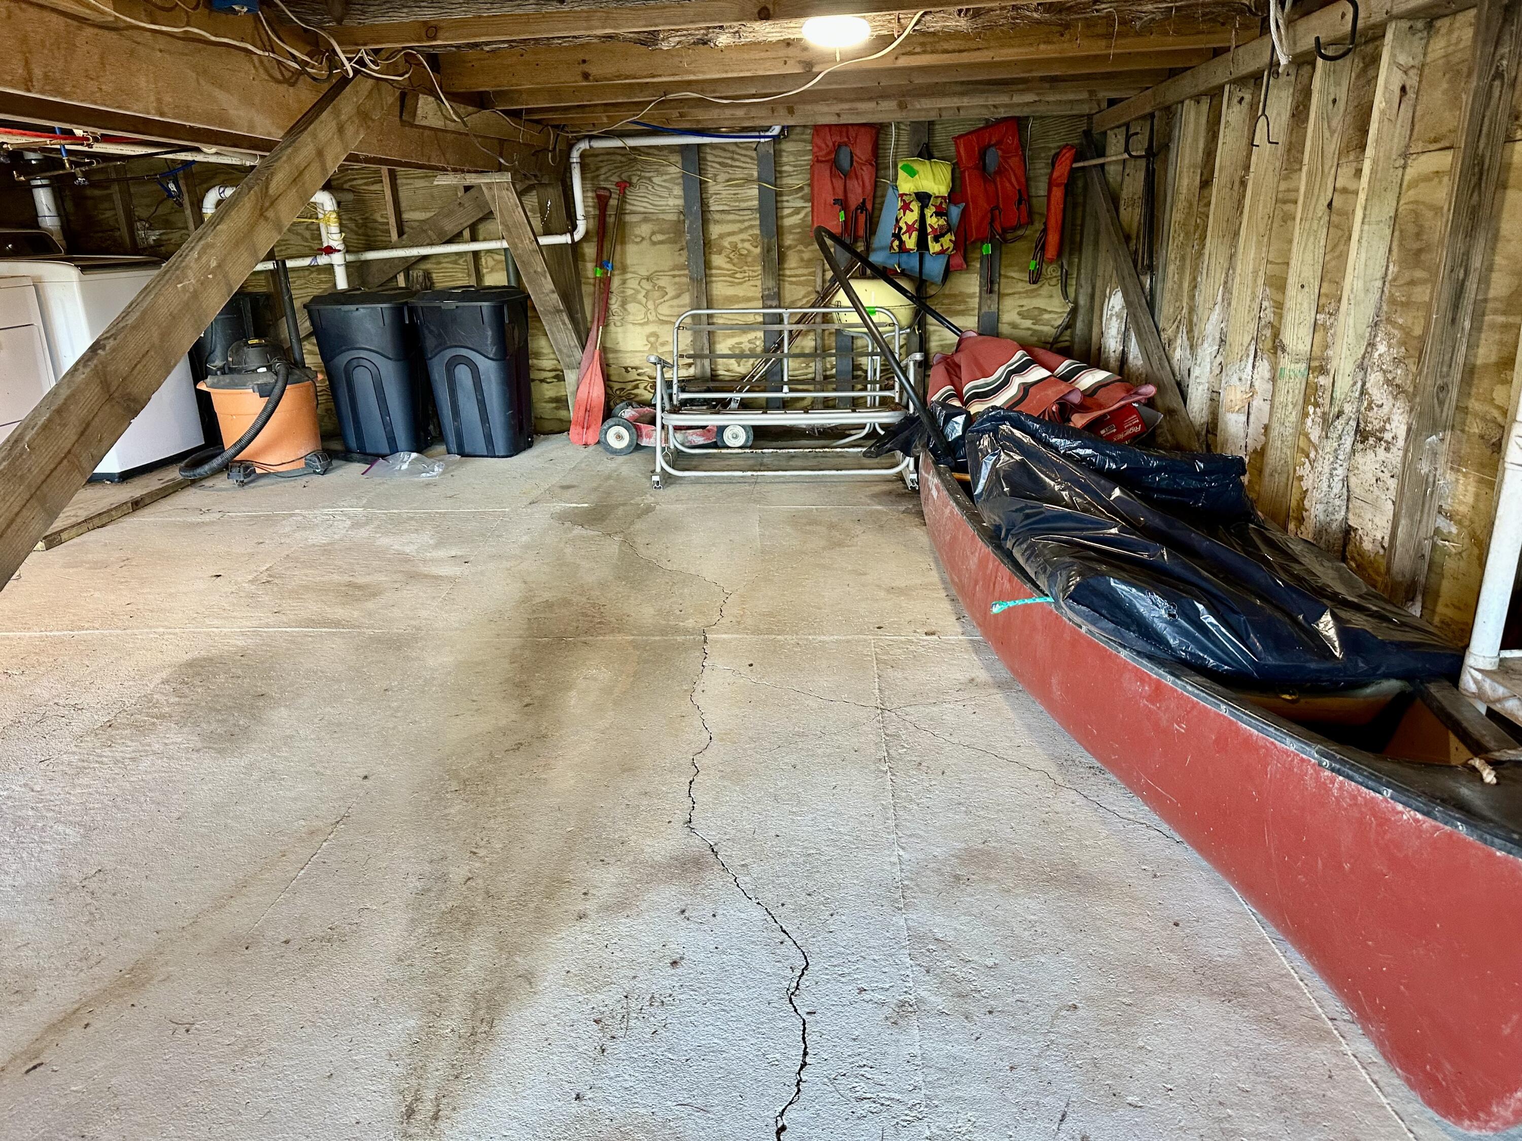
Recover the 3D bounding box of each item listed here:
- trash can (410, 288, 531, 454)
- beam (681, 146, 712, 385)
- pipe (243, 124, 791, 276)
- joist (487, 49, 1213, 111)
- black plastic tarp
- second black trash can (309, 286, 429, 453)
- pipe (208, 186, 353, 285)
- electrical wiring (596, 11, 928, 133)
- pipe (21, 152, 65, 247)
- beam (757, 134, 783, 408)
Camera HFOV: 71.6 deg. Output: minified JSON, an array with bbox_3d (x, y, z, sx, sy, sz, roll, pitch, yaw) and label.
[{"bbox_3d":[-1.474,-1.081,5.678,0.500,0.850,0.580,-2,20,1],"label":"trash can"},{"bbox_3d":[-0.353,-1.654,5.915,0.089,1.450,0.040,0,20,5],"label":"beam"},{"bbox_3d":[-1.400,-2.004,5.785,3.103,0.653,0.110,0,20,5],"label":"pipe"},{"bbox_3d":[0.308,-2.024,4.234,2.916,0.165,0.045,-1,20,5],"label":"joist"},{"bbox_3d":[1.024,-0.141,2.669,0.840,0.300,1.530,0,20,5],"label":"black plastic tarp"},{"bbox_3d":[-2.067,-1.101,5.795,0.500,0.850,0.580,-2,20,1],"label":"second black trash can"},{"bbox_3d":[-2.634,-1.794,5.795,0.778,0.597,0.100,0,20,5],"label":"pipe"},{"bbox_3d":[-0.041,-1.832,4.017,0.378,0.136,2.796,-11,22,-24],"label":"electrical wiring"},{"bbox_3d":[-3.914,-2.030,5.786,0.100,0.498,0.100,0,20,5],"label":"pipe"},{"bbox_3d":[0.052,-1.642,5.885,0.089,1.500,0.040,0,20,5],"label":"beam"}]

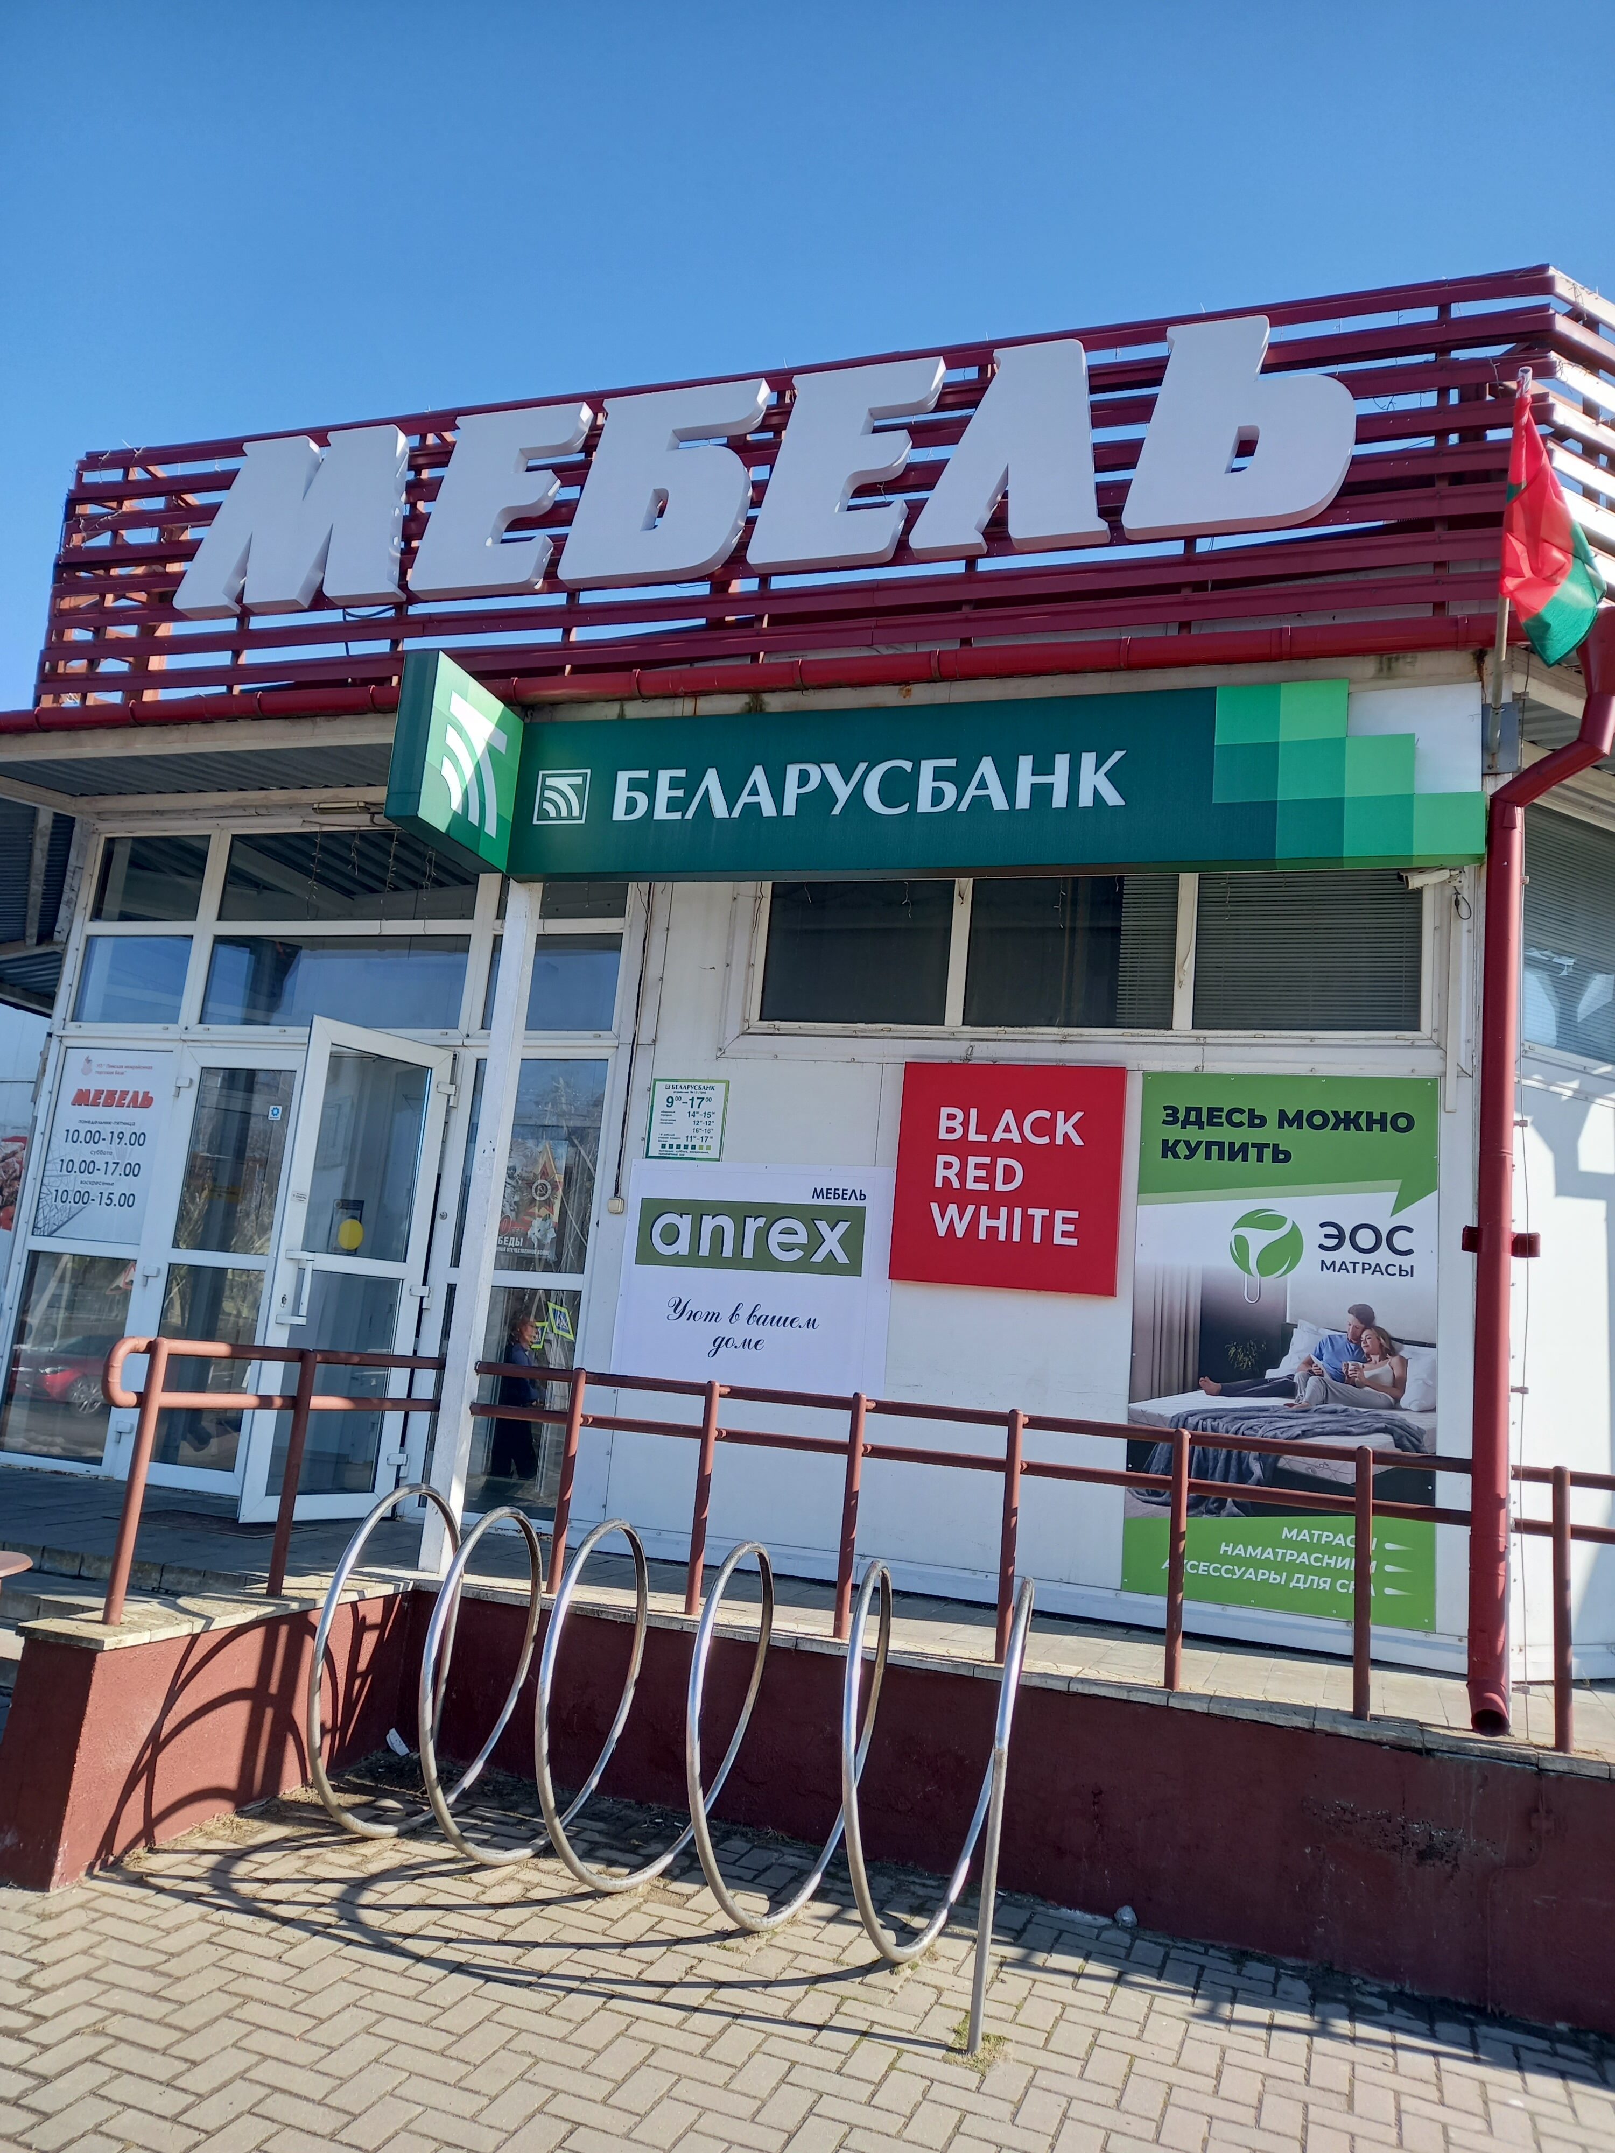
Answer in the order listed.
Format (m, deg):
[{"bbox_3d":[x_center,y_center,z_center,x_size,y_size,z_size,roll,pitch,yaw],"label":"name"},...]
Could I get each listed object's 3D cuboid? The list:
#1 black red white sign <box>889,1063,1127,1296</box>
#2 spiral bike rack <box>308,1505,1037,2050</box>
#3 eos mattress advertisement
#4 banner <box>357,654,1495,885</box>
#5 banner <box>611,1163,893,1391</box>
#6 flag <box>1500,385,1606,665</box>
[{"bbox_3d":[0.786,0.391,6.093,0.892,0.877,0.040,2,-8,20],"label":"black red white sign"},{"bbox_3d":[-0.391,1.898,4.674,2.180,1.030,1.000,2,-8,20],"label":"spiral bike rack"},{"bbox_3d":[1.724,0.949,5.673,1.065,1.928,0.020,2,-8,20],"label":"eos mattress advertisement"},{"bbox_3d":[0.351,-1.066,5.199,3.557,0.605,0.750,2,-8,20],"label":"banner"},{"bbox_3d":[-0.233,0.825,6.408,1.186,0.932,0.020,2,-8,20],"label":"banner"},{"bbox_3d":[2.078,-1.478,4.340,0.280,0.780,0.440,2,-8,20],"label":"flag"}]

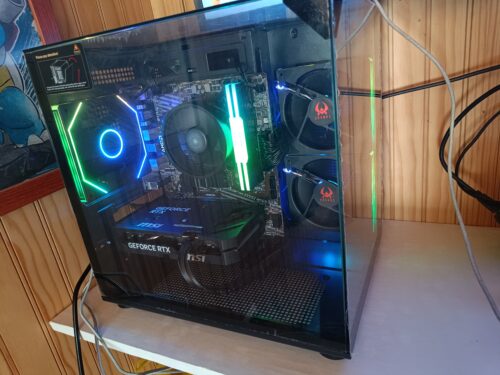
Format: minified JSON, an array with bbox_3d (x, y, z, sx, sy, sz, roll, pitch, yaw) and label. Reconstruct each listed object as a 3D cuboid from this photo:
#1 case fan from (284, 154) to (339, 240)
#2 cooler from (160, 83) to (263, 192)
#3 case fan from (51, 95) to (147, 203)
[{"bbox_3d":[0.119,0.006,0.513,0.120,0.120,0.025,2,21,26],"label":"case fan"},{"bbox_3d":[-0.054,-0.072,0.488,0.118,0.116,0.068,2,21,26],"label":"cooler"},{"bbox_3d":[-0.193,-0.058,0.462,0.025,0.120,0.120,2,21,26],"label":"case fan"}]

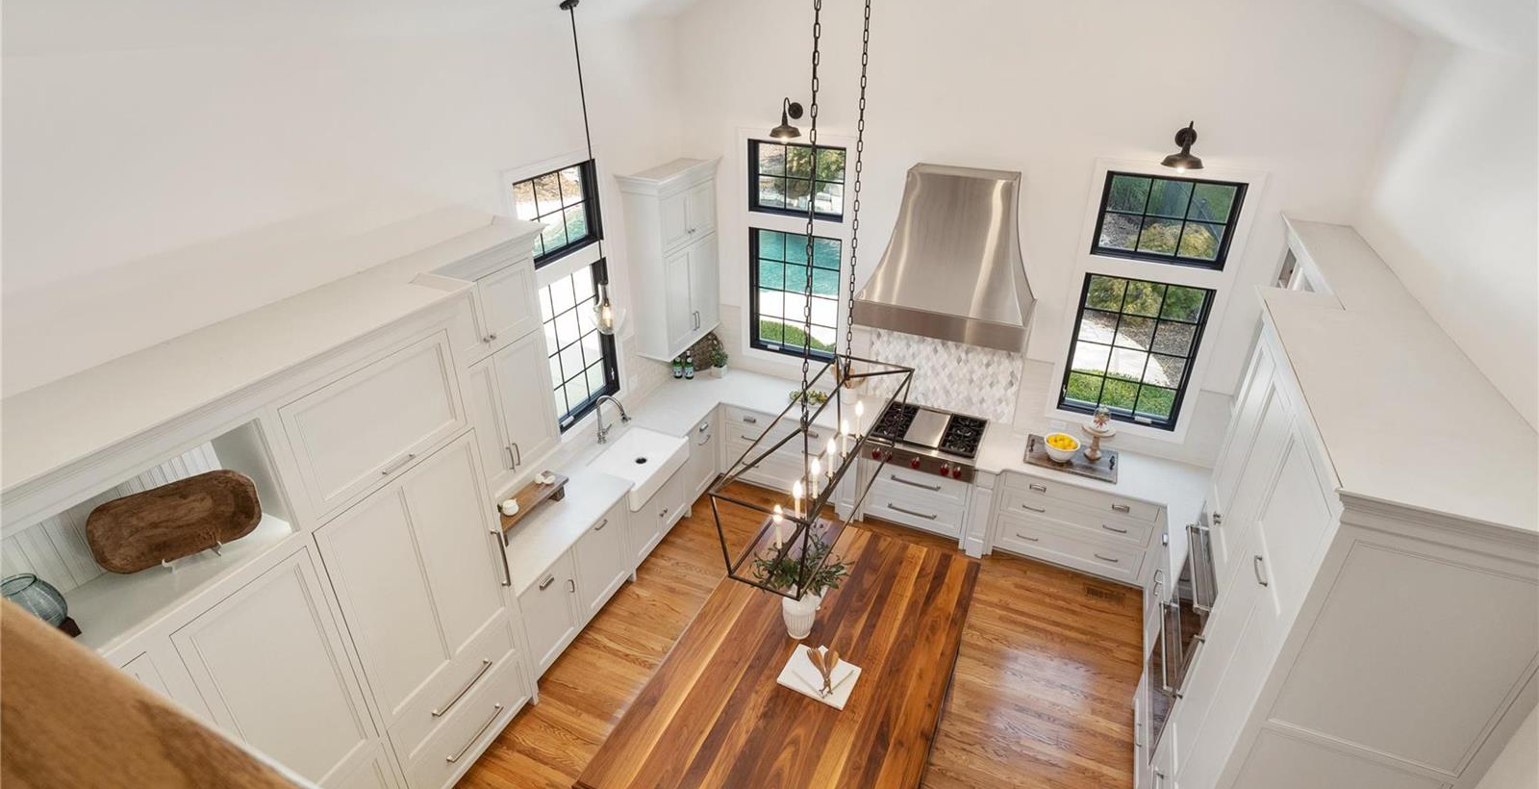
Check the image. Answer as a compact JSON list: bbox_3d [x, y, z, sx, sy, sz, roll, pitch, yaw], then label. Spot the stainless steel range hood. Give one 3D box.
[{"bbox_3d":[1.355,-1.054,5.113,1.241,1.157,0.559,12,31,21],"label":"stainless steel range hood"}]

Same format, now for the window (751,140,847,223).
[{"bbox_3d":[0.230,-1.779,5.694,0.855,0.589,0.100,12,31,21],"label":"window"}]

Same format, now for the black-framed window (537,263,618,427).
[{"bbox_3d":[-1.486,-0.377,5.286,0.100,1.166,0.846,12,31,21],"label":"black-framed window"}]

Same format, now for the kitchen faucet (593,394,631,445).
[{"bbox_3d":[-1.286,0.232,5.624,0.280,0.440,0.150,12,31,20],"label":"kitchen faucet"}]

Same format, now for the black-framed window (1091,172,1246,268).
[{"bbox_3d":[2.730,-1.201,4.716,0.837,0.583,0.100,12,31,21],"label":"black-framed window"}]

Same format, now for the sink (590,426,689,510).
[{"bbox_3d":[-1.089,0.569,5.550,0.574,0.226,0.800,12,31,21],"label":"sink"}]

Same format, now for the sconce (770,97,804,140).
[{"bbox_3d":[0.151,-2.212,5.473,0.265,0.290,0.335,12,31,20],"label":"sconce"}]

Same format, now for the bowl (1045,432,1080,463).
[{"bbox_3d":[2.264,0.425,5.307,0.267,0.165,0.267,12,31,21],"label":"bowl"}]

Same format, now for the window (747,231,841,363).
[{"bbox_3d":[0.228,-0.886,6.179,0.855,1.154,0.100,12,31,21],"label":"window"}]

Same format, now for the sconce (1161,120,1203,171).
[{"bbox_3d":[2.756,-1.648,4.509,0.265,0.295,0.335,12,31,20],"label":"sconce"}]

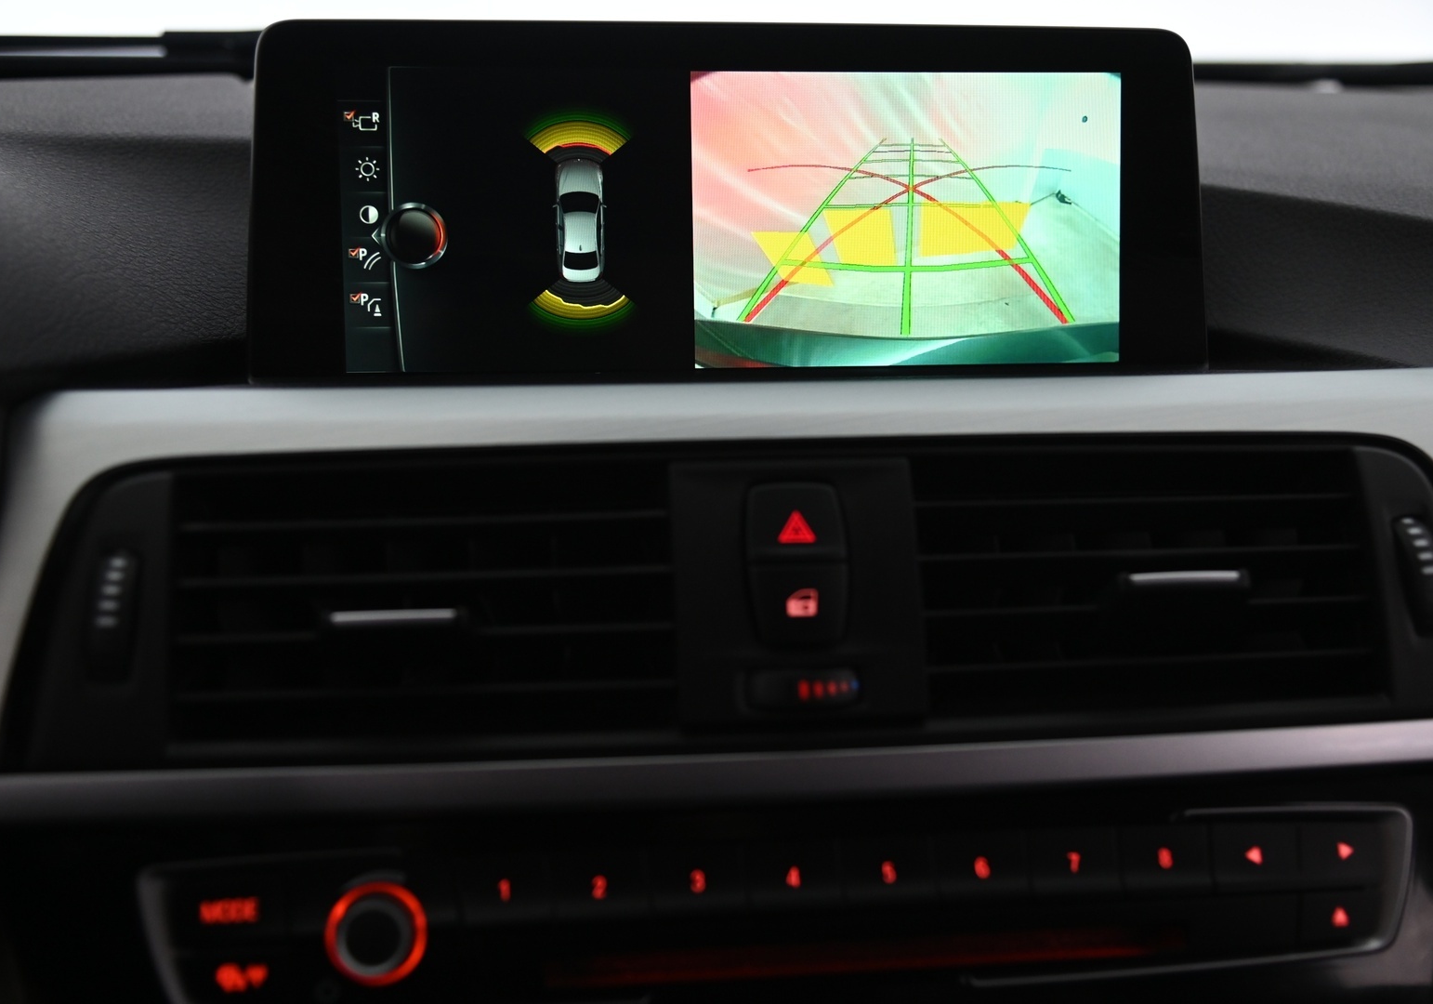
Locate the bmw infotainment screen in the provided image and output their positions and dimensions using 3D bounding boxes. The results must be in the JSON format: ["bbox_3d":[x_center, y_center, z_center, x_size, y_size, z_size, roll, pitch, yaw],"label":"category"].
[{"bbox_3d":[0.006,-0.081,0.502,0.255,0.091,0.025,-1,5,-7],"label":"bmw infotainment screen"}]

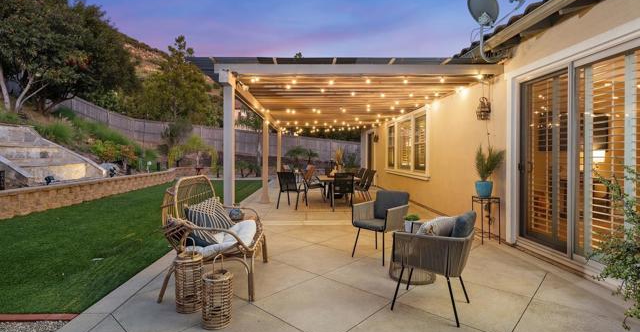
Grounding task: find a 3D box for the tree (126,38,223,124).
[{"bbox_3d":[-11.900,-6.240,25.826,7.200,8.100,7.000,0,2,-3],"label":"tree"}]

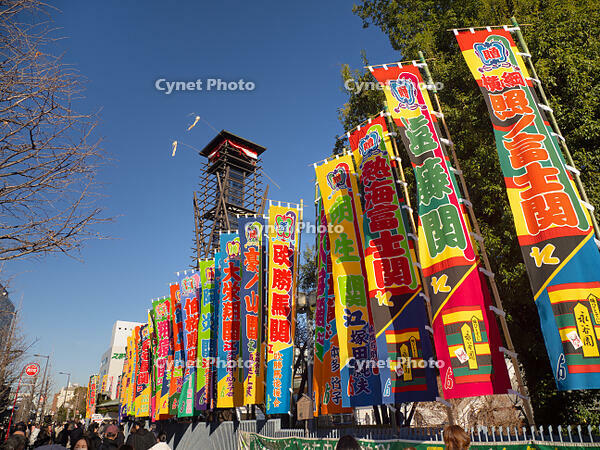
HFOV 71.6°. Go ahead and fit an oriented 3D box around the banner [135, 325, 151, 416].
[{"bbox_3d":[-9.357,8.688,25.135,0.900,5.300,0.100,4,-25,-14],"label":"banner"}]

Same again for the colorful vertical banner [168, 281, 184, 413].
[{"bbox_3d":[-5.403,5.289,18.188,0.900,5.420,0.220,-18,-25,25],"label":"colorful vertical banner"}]

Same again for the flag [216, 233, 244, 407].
[{"bbox_3d":[-2.109,2.715,12.922,0.900,5.350,0.180,-6,-25,7],"label":"flag"}]

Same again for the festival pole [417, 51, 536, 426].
[{"bbox_3d":[2.630,0.231,6.150,0.080,7.400,0.080,-4,-24,-7],"label":"festival pole"}]

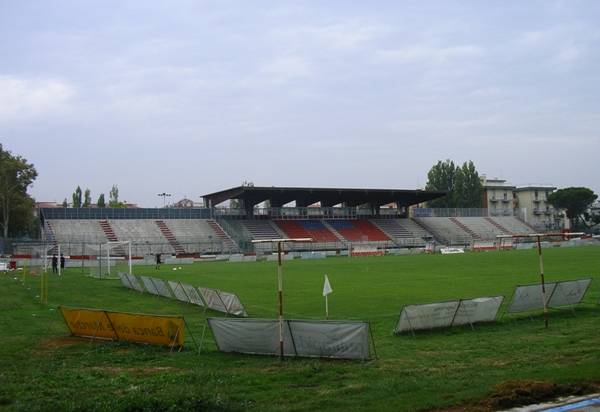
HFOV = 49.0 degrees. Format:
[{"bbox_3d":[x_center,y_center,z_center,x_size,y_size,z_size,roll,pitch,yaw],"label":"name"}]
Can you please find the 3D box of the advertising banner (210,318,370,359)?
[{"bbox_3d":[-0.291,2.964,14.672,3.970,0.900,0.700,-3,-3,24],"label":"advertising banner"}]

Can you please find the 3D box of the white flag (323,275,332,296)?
[{"bbox_3d":[0.869,2.594,21.554,0.330,0.680,0.080,-1,-3,-10],"label":"white flag"}]

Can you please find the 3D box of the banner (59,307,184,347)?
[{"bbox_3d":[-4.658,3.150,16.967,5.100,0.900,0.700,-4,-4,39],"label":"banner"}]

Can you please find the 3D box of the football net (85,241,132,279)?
[{"bbox_3d":[-14.335,3.994,48.819,2.000,2.500,7.500,0,-4,-27],"label":"football net"}]

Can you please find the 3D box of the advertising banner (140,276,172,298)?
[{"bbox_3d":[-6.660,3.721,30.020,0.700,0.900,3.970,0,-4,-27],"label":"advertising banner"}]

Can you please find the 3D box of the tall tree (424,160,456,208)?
[{"bbox_3d":[34.332,-0.357,160.212,7.000,21.640,7.000,-1,-3,0],"label":"tall tree"}]

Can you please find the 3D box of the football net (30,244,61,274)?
[{"bbox_3d":[-22.148,4.669,56.749,1.700,2.500,7.500,0,-4,-29],"label":"football net"}]

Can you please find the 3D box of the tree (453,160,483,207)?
[{"bbox_3d":[41.029,-0.441,160.208,7.000,21.470,7.000,-1,-3,0],"label":"tree"}]

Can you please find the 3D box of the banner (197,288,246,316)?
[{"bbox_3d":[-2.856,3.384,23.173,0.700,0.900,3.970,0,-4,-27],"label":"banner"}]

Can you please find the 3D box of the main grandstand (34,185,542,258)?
[{"bbox_3d":[5.365,3.081,121.482,99.000,11.200,16.500,0,-4,-27],"label":"main grandstand"}]

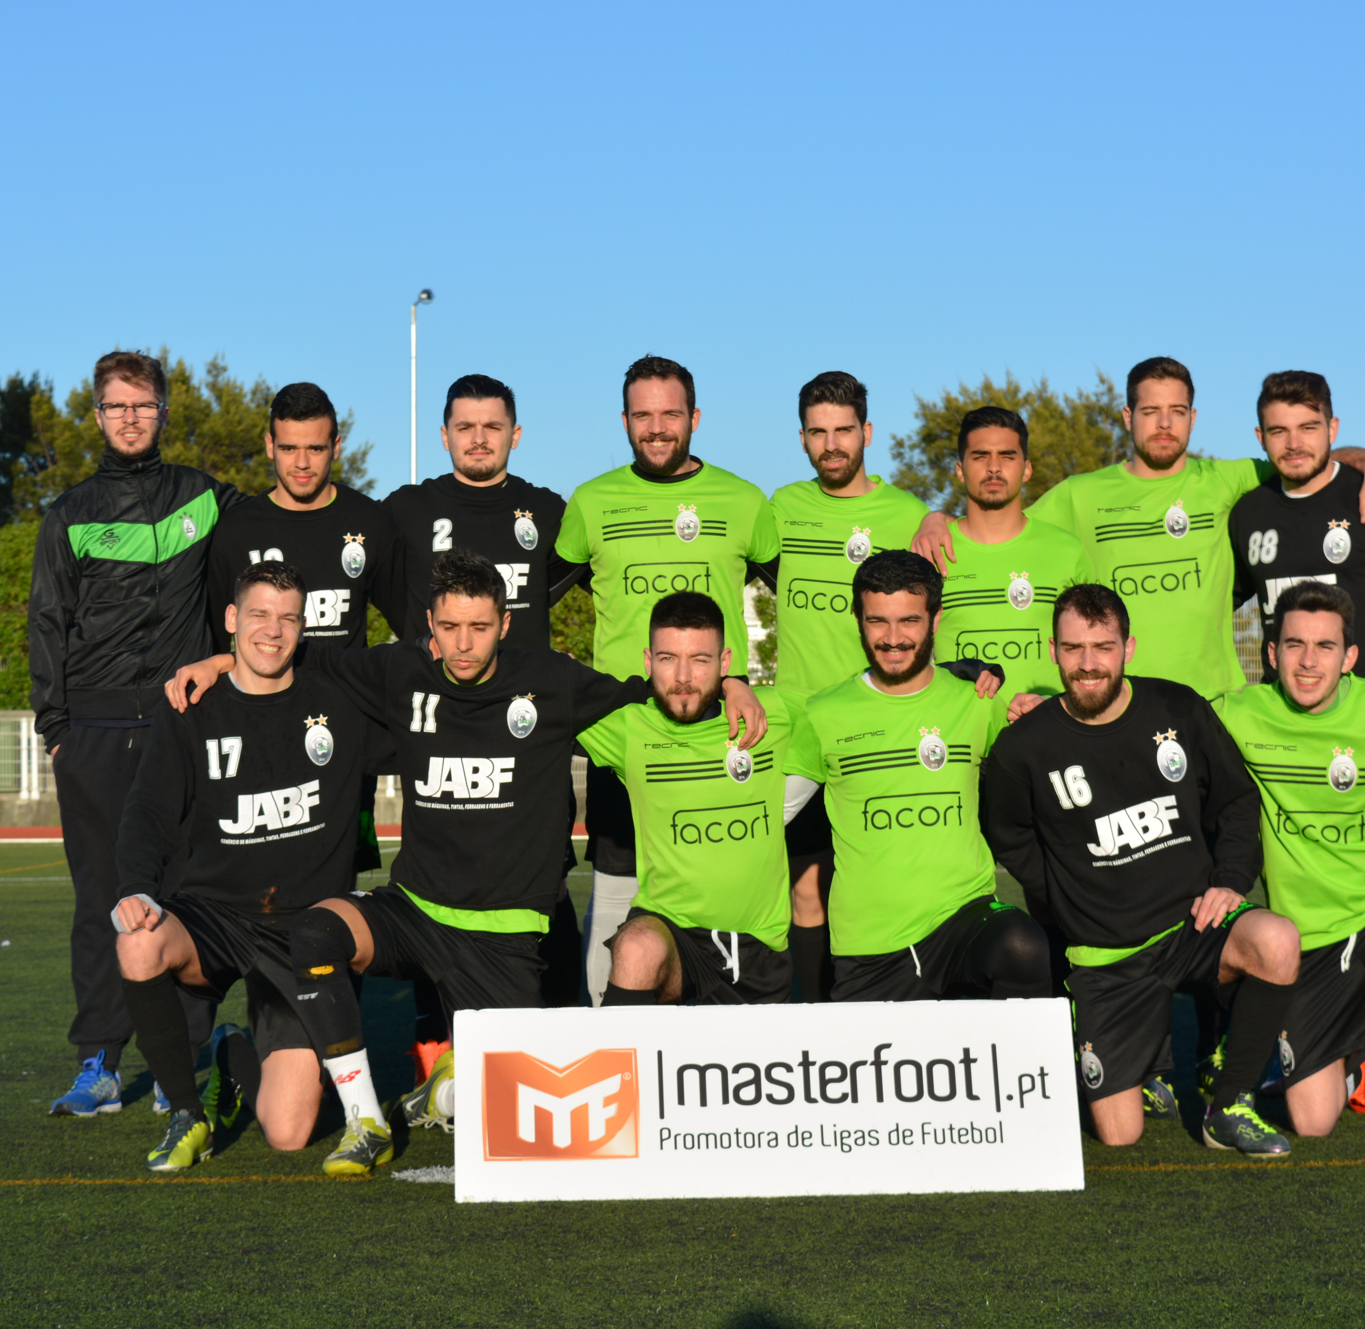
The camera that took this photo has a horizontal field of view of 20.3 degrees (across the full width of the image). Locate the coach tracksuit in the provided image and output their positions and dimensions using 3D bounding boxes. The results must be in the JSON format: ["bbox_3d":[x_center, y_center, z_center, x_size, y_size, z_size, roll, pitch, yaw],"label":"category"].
[{"bbox_3d":[-1.307,0.226,9.150,0.530,1.488,0.340,0,-2,-3],"label":"coach tracksuit"}]

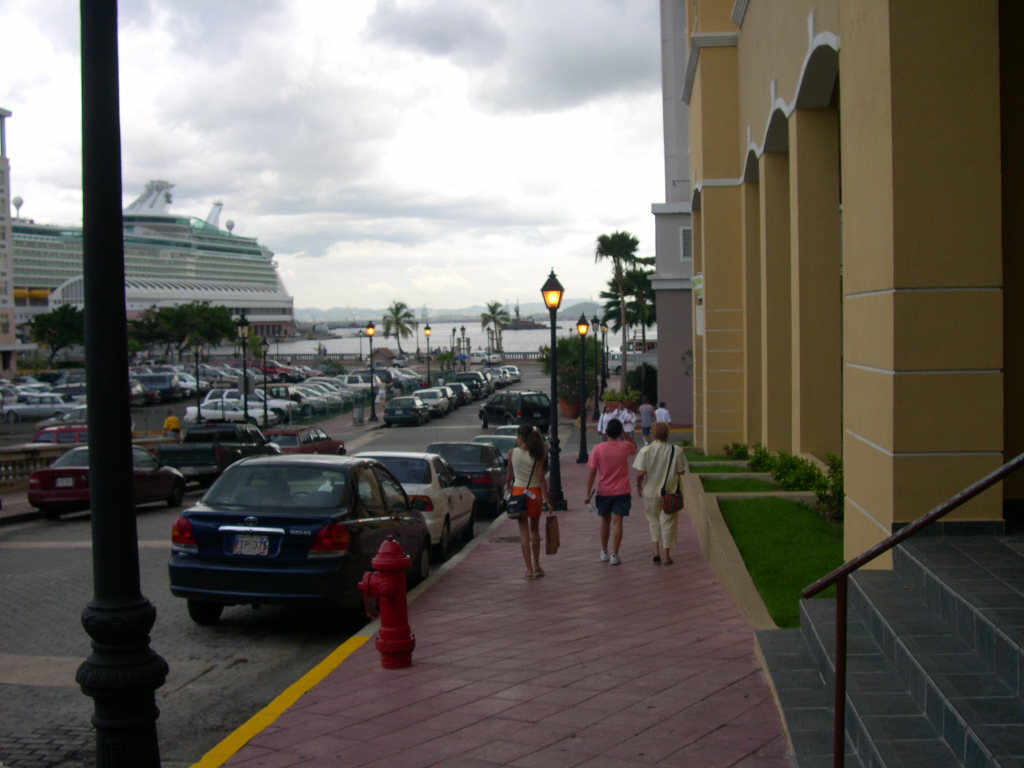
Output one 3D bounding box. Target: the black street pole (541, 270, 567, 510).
[{"bbox_3d":[0.768,0.104,20.074,0.420,4.303,0.420,-1,3,6],"label":"black street pole"}]

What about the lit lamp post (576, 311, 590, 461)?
[{"bbox_3d":[2.074,0.131,32.700,0.350,4.360,0.350,-1,3,6],"label":"lit lamp post"}]

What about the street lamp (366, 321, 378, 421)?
[{"bbox_3d":[-6.937,-0.605,55.369,0.450,4.950,0.450,-1,3,6],"label":"street lamp"}]

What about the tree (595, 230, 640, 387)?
[{"bbox_3d":[6.108,-3.640,63.740,2.700,9.800,2.700,-1,3,6],"label":"tree"}]

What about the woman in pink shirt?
[{"bbox_3d":[1.098,1.176,12.357,0.570,1.610,0.360,-1,3,6],"label":"woman in pink shirt"}]

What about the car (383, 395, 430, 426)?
[{"bbox_3d":[-5.131,1.378,56.654,1.670,1.380,4.200,-1,1,6],"label":"car"}]

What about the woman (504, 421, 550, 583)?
[{"bbox_3d":[0.162,1.233,11.750,0.480,1.610,0.360,-1,3,4],"label":"woman"}]

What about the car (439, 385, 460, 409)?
[{"bbox_3d":[-4.250,0.708,68.500,1.700,1.400,4.400,-1,2,7],"label":"car"}]

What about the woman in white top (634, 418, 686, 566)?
[{"bbox_3d":[1.680,1.241,12.800,0.580,1.611,0.400,-1,3,6],"label":"woman in white top"}]

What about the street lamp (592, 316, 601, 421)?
[{"bbox_3d":[3.515,-0.670,47.173,0.420,4.341,0.420,-1,3,6],"label":"street lamp"}]

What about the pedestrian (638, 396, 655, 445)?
[{"bbox_3d":[4.648,1.280,38.854,0.500,1.720,0.360,-1,3,6],"label":"pedestrian"}]

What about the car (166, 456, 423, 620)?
[{"bbox_3d":[-1.940,1.425,11.320,1.680,1.500,4.180,1,0,6],"label":"car"}]

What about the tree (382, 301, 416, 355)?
[{"bbox_3d":[-12.810,-6.149,128.000,3.700,6.500,3.700,-1,3,0],"label":"tree"}]

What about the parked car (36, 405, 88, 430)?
[{"bbox_3d":[-18.900,1.560,49.500,4.350,1.400,1.700,-1,3,7],"label":"parked car"}]

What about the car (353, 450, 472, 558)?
[{"bbox_3d":[-1.520,1.655,16.350,1.700,1.390,4.400,1,-1,6],"label":"car"}]

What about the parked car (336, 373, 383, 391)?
[{"bbox_3d":[-9.384,0.223,72.500,4.400,1.680,1.780,-1,3,8],"label":"parked car"}]

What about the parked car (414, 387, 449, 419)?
[{"bbox_3d":[-4.397,1.140,63.501,1.690,1.400,4.300,-1,2,6],"label":"parked car"}]

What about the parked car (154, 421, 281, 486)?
[{"bbox_3d":[-7.626,1.874,29.676,1.740,1.630,4.850,-2,-1,6],"label":"parked car"}]

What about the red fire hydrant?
[{"bbox_3d":[-0.853,1.497,7.700,0.400,0.900,0.340,-1,3,7],"label":"red fire hydrant"}]

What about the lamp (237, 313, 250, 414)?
[{"bbox_3d":[-9.133,0.062,38.467,0.450,5.000,0.450,-1,3,6],"label":"lamp"}]

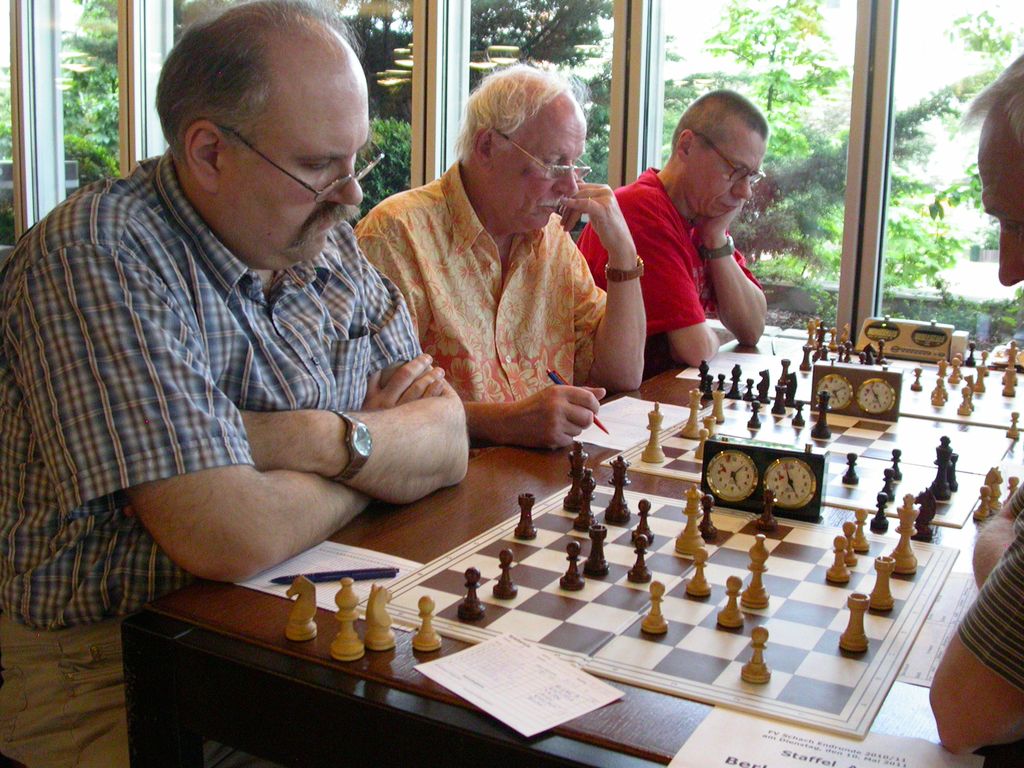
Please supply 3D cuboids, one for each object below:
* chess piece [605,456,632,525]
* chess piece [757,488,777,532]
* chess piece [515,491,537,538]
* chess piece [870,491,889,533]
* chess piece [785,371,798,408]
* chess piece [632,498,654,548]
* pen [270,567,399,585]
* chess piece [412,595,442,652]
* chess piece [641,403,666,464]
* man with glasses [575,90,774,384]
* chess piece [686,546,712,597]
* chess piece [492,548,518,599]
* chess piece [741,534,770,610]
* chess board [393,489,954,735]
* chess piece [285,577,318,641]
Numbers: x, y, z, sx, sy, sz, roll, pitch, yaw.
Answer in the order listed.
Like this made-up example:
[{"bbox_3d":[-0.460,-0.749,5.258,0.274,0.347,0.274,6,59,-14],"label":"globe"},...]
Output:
[{"bbox_3d":[0.127,0.124,1.325,0.031,0.079,0.031,1,12,0],"label":"chess piece"},{"bbox_3d":[0.308,0.149,1.347,0.025,0.051,0.025,7,14,29],"label":"chess piece"},{"bbox_3d":[0.017,0.153,1.312,0.027,0.052,0.027,1,12,0],"label":"chess piece"},{"bbox_3d":[0.440,0.151,1.339,0.026,0.048,0.026,7,14,29],"label":"chess piece"},{"bbox_3d":[0.501,0.012,2.029,0.029,0.062,0.026,3,12,13],"label":"chess piece"},{"bbox_3d":[0.148,0.153,1.252,0.025,0.050,0.025,1,12,0],"label":"chess piece"},{"bbox_3d":[-0.178,0.195,1.136,0.132,0.012,0.012,-2,12,-16],"label":"pen"},{"bbox_3d":[-0.076,0.213,1.011,0.026,0.049,0.026,1,12,0],"label":"chess piece"},{"bbox_3d":[0.205,0.068,1.611,0.033,0.086,0.033,1,12,0],"label":"chess piece"},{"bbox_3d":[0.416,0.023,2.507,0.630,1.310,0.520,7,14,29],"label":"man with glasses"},{"bbox_3d":[0.192,0.190,1.148,0.025,0.047,0.025,3,12,9],"label":"chess piece"},{"bbox_3d":[-0.006,0.190,1.136,0.025,0.048,0.025,1,12,0],"label":"chess piece"},{"bbox_3d":[0.245,0.184,1.116,0.028,0.074,0.028,7,14,29],"label":"chess piece"},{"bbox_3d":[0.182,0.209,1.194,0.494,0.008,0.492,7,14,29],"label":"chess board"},{"bbox_3d":[-0.188,0.198,1.003,0.030,0.057,0.030,1,12,-3],"label":"chess piece"}]

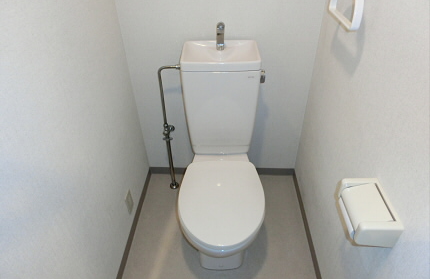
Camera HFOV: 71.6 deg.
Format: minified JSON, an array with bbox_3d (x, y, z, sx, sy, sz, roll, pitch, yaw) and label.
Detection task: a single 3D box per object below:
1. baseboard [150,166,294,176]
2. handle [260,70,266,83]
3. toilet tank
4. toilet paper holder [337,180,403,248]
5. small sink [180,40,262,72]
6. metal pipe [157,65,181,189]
[{"bbox_3d":[0.047,0.215,1.948,0.934,0.060,0.010,0,38,3],"label":"baseboard"},{"bbox_3d":[0.213,-0.282,1.329,0.028,0.047,0.035,0,38,3],"label":"handle"},{"bbox_3d":[0.036,-0.171,1.486,0.335,0.455,0.207,0,38,3],"label":"toilet tank"},{"bbox_3d":[0.404,0.196,0.807,0.107,0.083,0.170,0,38,3],"label":"toilet paper holder"},{"bbox_3d":[0.029,-0.372,1.328,0.336,0.059,0.213,0,38,3],"label":"small sink"},{"bbox_3d":[-0.217,-0.021,1.648,0.134,0.823,0.056,0,38,3],"label":"metal pipe"}]

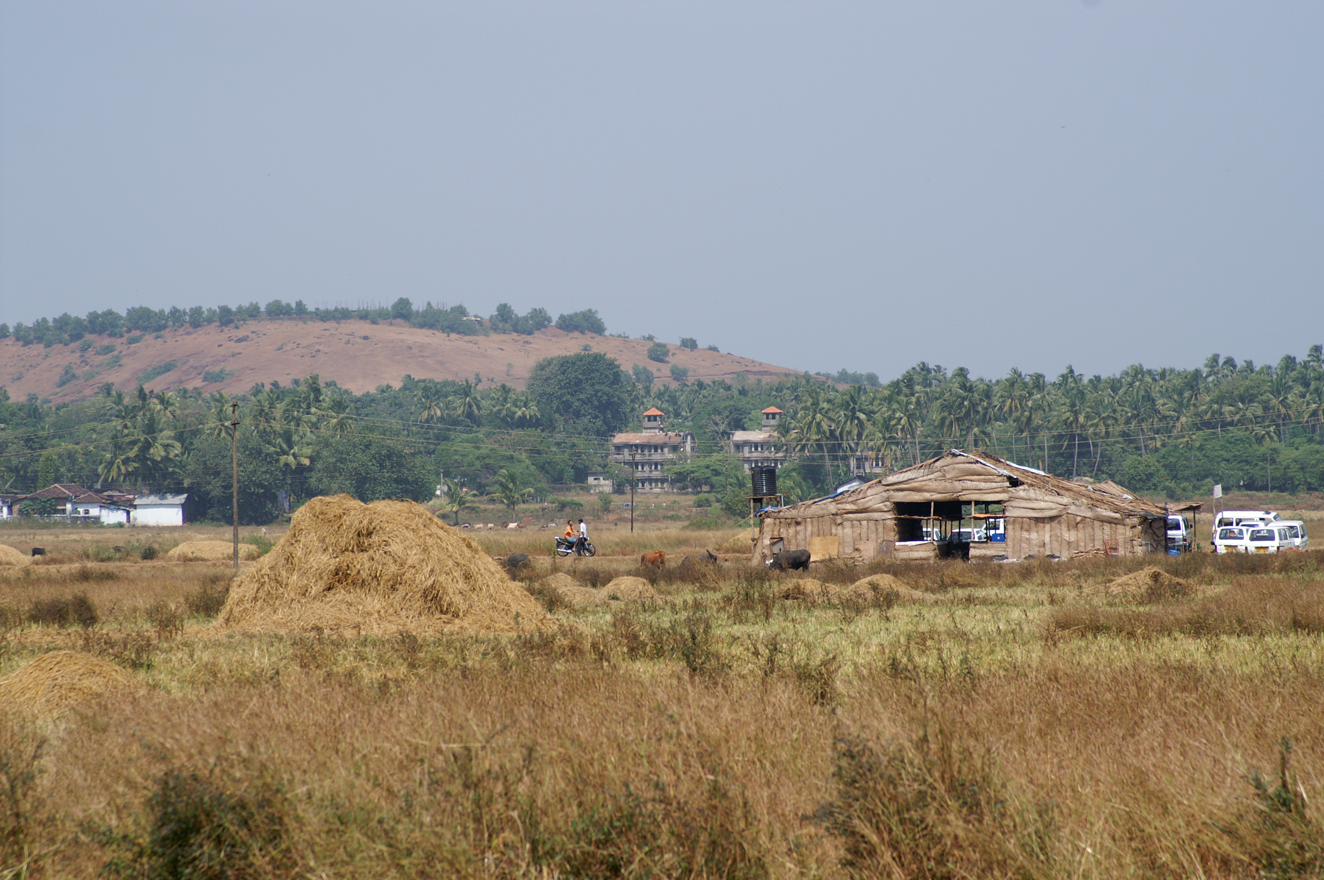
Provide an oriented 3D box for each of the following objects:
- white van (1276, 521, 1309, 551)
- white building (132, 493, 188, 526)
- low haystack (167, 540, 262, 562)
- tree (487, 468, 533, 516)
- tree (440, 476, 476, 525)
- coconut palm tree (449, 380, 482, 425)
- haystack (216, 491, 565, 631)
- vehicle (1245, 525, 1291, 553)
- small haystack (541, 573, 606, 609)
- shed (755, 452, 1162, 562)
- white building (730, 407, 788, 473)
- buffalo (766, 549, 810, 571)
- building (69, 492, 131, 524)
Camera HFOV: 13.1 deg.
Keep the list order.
[{"bbox_3d":[30.600,4.900,281.000,1.640,1.840,4.100,0,-1,12],"label":"white van"},{"bbox_3d":[-56.200,7.830,645.000,5.800,3.650,4.200,0,-1,4],"label":"white building"},{"bbox_3d":[-22.500,5.600,290.000,4.800,1.080,3.800,0,-1,0],"label":"low haystack"},{"bbox_3d":[-20.560,7.202,780.000,5.900,6.800,5.900,0,-1,0],"label":"tree"},{"bbox_3d":[-24.000,7.190,680.000,4.400,5.800,4.400,0,-1,0],"label":"tree"},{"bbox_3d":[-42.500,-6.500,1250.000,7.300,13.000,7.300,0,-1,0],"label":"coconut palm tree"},{"bbox_3d":[-5.830,2.630,122.000,7.000,2.900,5.800,0,-1,0],"label":"haystack"},{"bbox_3d":[28.200,4.860,267.600,1.420,1.660,3.350,0,-1,17],"label":"vehicle"},{"bbox_3d":[-2.327,3.913,150.000,1.750,0.920,1.650,0,-1,0],"label":"small haystack"},{"bbox_3d":[13.413,3.051,257.500,17.200,4.950,11.200,0,-1,11],"label":"shed"},{"bbox_3d":[17.809,1.500,1040.000,12.300,14.600,12.000,0,-1,12],"label":"white building"},{"bbox_3d":[5.470,5.350,250.000,2.000,1.200,0.650,0,-1,-3],"label":"buffalo"},{"bbox_3d":[-63.500,7.710,652.000,6.500,3.700,5.500,0,-1,2],"label":"building"}]

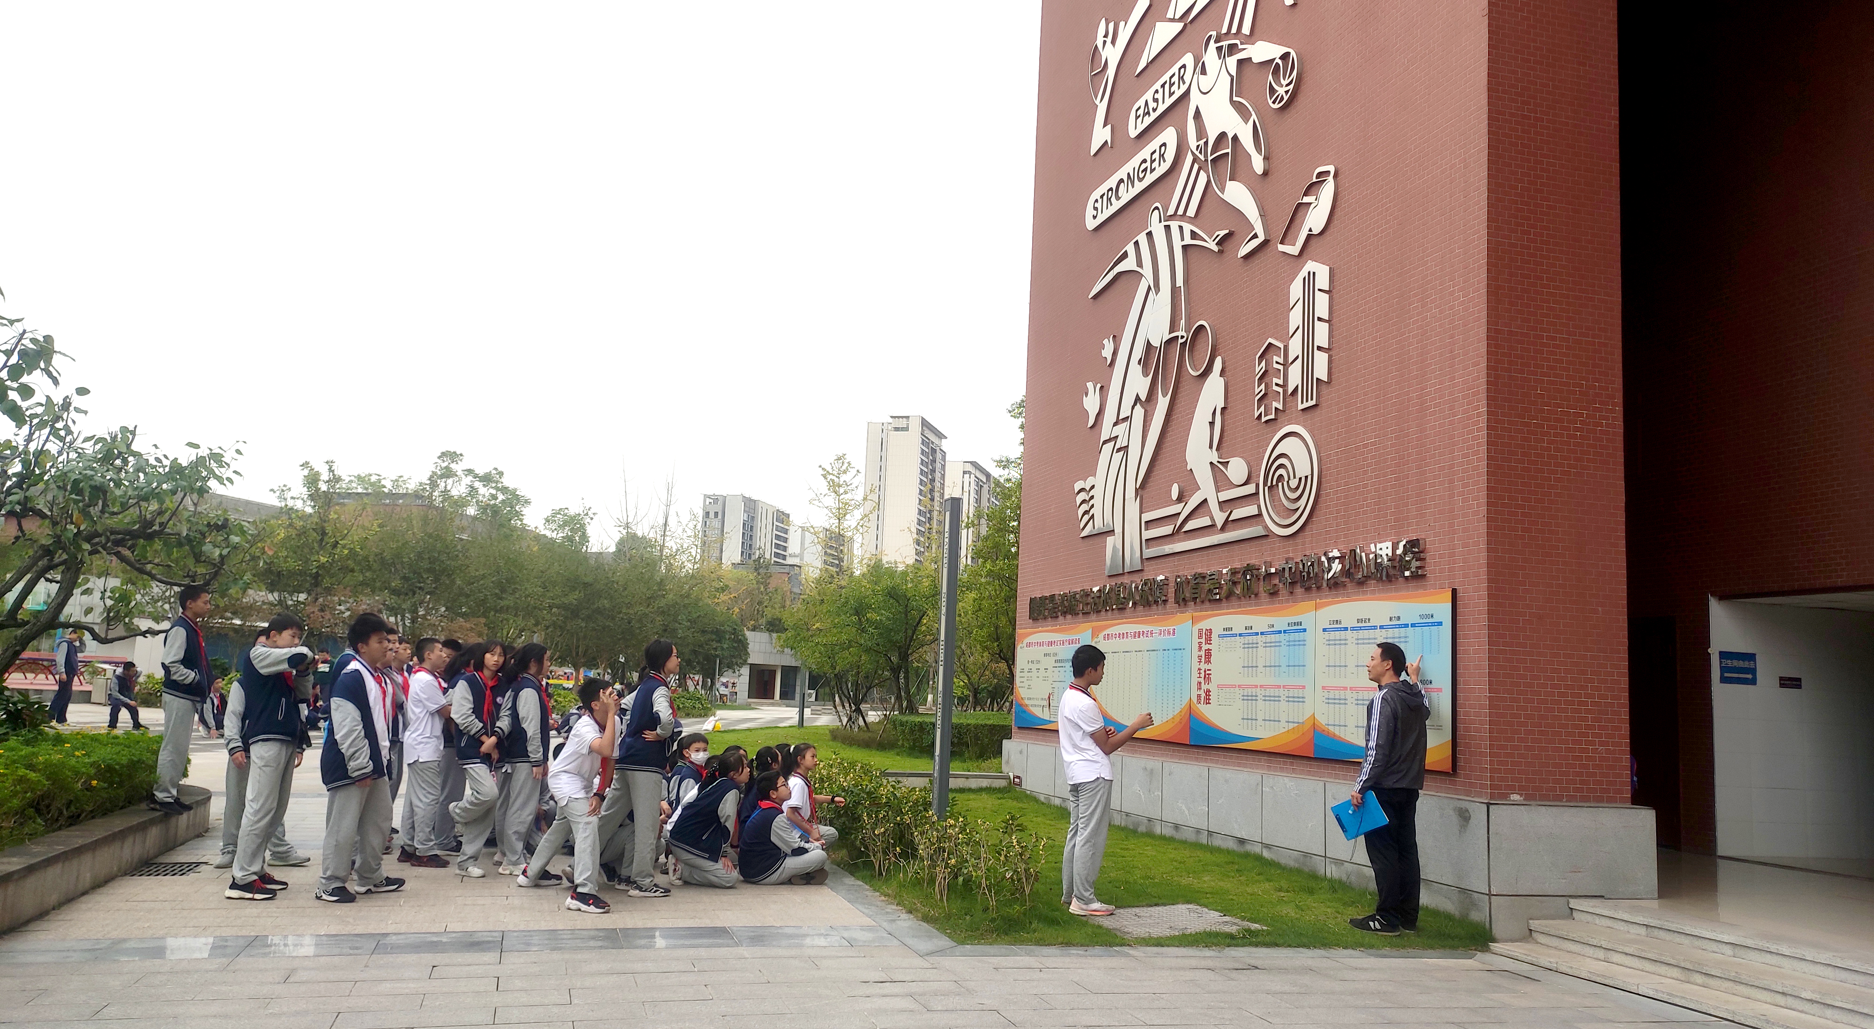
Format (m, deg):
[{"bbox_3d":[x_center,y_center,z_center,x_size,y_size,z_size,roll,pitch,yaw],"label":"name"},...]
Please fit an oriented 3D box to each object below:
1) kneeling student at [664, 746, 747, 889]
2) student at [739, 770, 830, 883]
[{"bbox_3d":[-1.588,2.105,9.439,0.570,0.920,0.460,4,-8,-7],"label":"kneeling student"},{"bbox_3d":[-1.102,2.245,9.698,0.580,0.771,0.580,5,-8,-12],"label":"student"}]

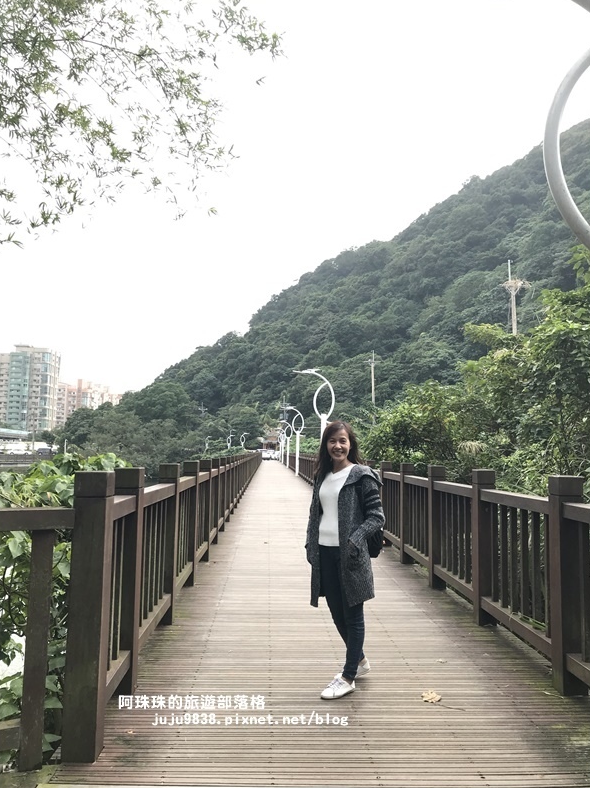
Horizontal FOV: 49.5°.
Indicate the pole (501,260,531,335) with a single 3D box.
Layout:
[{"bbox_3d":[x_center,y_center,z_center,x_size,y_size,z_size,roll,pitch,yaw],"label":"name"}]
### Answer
[{"bbox_3d":[15.116,-1.810,43.955,2.100,14.600,0.600,2,-5,-11],"label":"pole"}]

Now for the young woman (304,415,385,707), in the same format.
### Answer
[{"bbox_3d":[0.300,0.970,3.964,0.490,1.610,0.440,-2,-6,26],"label":"young woman"}]

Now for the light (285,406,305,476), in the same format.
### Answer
[{"bbox_3d":[-0.115,2.787,37.226,1.310,3.970,0.270,1,-5,-2],"label":"light"}]

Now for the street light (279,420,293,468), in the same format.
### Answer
[{"bbox_3d":[-0.816,4.334,54.492,1.310,3.970,0.270,1,-5,-2],"label":"street light"}]

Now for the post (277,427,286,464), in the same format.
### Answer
[{"bbox_3d":[-1.577,5.881,71.757,1.310,3.970,0.270,1,-5,-2],"label":"post"}]

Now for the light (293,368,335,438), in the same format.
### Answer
[{"bbox_3d":[0.576,1.239,19.959,1.310,3.970,0.270,1,-5,-2],"label":"light"}]

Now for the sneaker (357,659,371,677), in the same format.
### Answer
[{"bbox_3d":[0.397,1.735,4.050,0.095,0.105,0.250,-4,-7,43],"label":"sneaker"}]

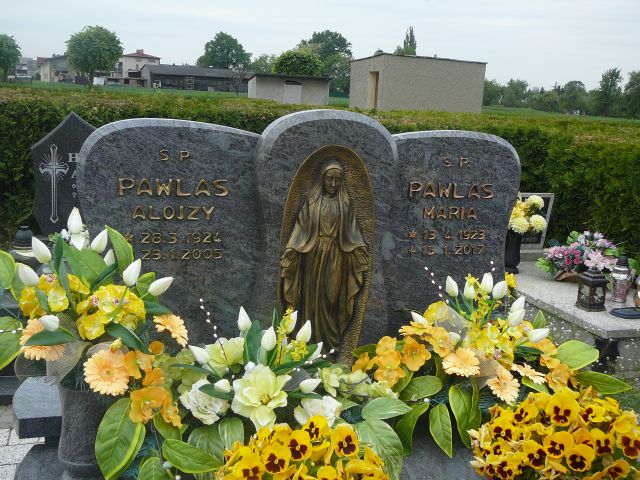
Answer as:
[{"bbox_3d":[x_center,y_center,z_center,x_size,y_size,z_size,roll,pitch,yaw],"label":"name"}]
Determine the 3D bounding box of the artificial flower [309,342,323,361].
[{"bbox_3d":[-0.014,0.306,1.960,0.036,0.062,0.036,34,-3,-3],"label":"artificial flower"}]

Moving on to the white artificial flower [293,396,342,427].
[{"bbox_3d":[-0.004,0.416,1.730,0.108,0.082,0.080,2,12,-2],"label":"white artificial flower"}]

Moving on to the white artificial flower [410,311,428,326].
[{"bbox_3d":[0.291,0.229,2.090,0.058,0.034,0.034,43,0,-9],"label":"white artificial flower"}]

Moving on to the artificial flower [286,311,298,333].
[{"bbox_3d":[-0.075,0.220,1.930,0.033,0.062,0.033,23,6,0],"label":"artificial flower"}]

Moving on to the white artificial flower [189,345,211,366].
[{"bbox_3d":[-0.294,0.281,1.760,0.066,0.036,0.036,40,-2,-9],"label":"white artificial flower"}]

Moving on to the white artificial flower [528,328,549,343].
[{"bbox_3d":[0.615,0.268,2.020,0.064,0.037,0.037,-21,6,18],"label":"white artificial flower"}]

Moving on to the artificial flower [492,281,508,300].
[{"bbox_3d":[0.523,0.146,2.090,0.040,0.060,0.040,25,18,0],"label":"artificial flower"}]

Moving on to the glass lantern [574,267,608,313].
[{"bbox_3d":[1.678,0.296,4.450,0.132,0.258,0.132,-1,12,-18],"label":"glass lantern"}]

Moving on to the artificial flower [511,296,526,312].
[{"bbox_3d":[0.563,0.186,2.050,0.037,0.061,0.037,31,3,9],"label":"artificial flower"}]

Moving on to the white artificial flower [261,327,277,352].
[{"bbox_3d":[-0.129,0.251,1.820,0.038,0.064,0.038,5,18,-19],"label":"white artificial flower"}]

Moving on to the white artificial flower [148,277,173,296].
[{"bbox_3d":[-0.370,0.108,1.680,0.065,0.035,0.035,-34,-14,6],"label":"white artificial flower"}]

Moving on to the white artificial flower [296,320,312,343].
[{"bbox_3d":[-0.040,0.239,1.880,0.036,0.062,0.036,23,6,0],"label":"white artificial flower"}]

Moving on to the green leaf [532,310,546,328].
[{"bbox_3d":[0.633,0.231,2.080,0.038,0.058,0.022,0,12,0],"label":"green leaf"}]

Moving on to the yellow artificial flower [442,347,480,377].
[{"bbox_3d":[0.404,0.350,2.060,0.108,0.040,0.100,-2,53,2],"label":"yellow artificial flower"}]

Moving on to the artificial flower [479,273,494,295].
[{"bbox_3d":[0.492,0.127,2.120,0.038,0.063,0.038,-3,15,-17],"label":"artificial flower"}]

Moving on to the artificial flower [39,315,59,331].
[{"bbox_3d":[-0.594,0.181,1.580,0.036,0.036,0.058,-30,-38,27],"label":"artificial flower"}]

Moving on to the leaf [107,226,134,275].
[{"bbox_3d":[-0.508,0.029,1.830,0.050,0.128,0.030,-17,6,-19],"label":"leaf"}]

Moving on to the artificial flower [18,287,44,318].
[{"bbox_3d":[-0.712,0.154,1.780,0.065,0.078,0.050,5,13,21],"label":"artificial flower"}]

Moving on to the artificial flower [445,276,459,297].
[{"bbox_3d":[0.386,0.135,2.100,0.033,0.060,0.033,-20,3,0],"label":"artificial flower"}]

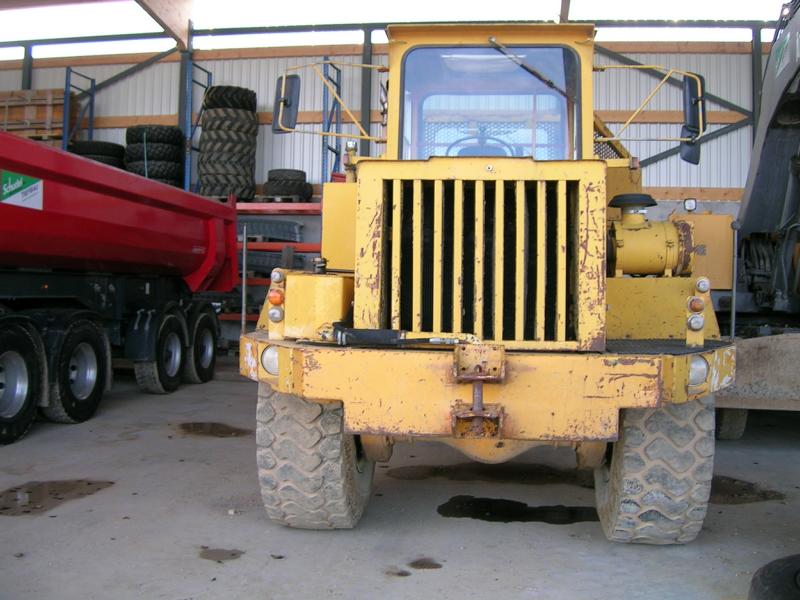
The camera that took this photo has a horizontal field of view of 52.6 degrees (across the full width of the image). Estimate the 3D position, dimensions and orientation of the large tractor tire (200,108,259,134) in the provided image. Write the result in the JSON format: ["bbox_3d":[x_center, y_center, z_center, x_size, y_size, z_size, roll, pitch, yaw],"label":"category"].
[{"bbox_3d":[-3.288,-3.370,15.600,1.070,0.400,1.070,1,0,10],"label":"large tractor tire"}]

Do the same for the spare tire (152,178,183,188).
[{"bbox_3d":[-4.835,-2.150,15.900,1.080,0.330,1.080,1,0,10],"label":"spare tire"}]

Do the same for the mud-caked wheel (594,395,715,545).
[{"bbox_3d":[1.450,0.705,4.800,0.515,1.440,1.440,1,0,8],"label":"mud-caked wheel"}]

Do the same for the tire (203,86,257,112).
[{"bbox_3d":[-3.288,-3.780,15.600,1.050,0.400,1.050,1,0,10],"label":"tire"}]

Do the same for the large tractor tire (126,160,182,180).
[{"bbox_3d":[-4.699,-2.420,15.500,1.050,0.345,1.050,1,1,9],"label":"large tractor tire"}]

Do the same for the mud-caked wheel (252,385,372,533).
[{"bbox_3d":[-0.495,0.680,5.050,0.520,1.470,1.480,1,1,3],"label":"mud-caked wheel"}]

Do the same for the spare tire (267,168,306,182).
[{"bbox_3d":[-2.099,-2.280,15.100,0.705,0.217,0.705,1,1,9],"label":"spare tire"}]

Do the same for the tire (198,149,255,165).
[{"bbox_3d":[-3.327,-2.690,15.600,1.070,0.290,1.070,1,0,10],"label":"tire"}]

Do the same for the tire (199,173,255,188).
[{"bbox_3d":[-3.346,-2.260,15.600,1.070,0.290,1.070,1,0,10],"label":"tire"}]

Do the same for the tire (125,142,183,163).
[{"bbox_3d":[-4.845,-2.820,15.900,1.090,0.330,1.090,1,0,10],"label":"tire"}]

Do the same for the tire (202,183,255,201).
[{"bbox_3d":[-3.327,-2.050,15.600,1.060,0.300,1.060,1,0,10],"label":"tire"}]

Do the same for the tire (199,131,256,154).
[{"bbox_3d":[-3.238,-2.904,15.300,1.065,0.410,1.065,1,1,9],"label":"tire"}]

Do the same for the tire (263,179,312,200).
[{"bbox_3d":[-2.080,-2.018,15.100,0.880,0.280,0.880,1,1,9],"label":"tire"}]

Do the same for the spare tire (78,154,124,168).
[{"bbox_3d":[-5.877,-2.620,15.700,1.030,0.260,1.030,1,1,9],"label":"spare tire"}]

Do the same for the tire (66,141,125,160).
[{"bbox_3d":[-5.885,-2.860,15.700,1.030,0.255,1.030,1,1,9],"label":"tire"}]

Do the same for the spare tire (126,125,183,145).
[{"bbox_3d":[-4.694,-3.075,15.500,1.050,0.345,1.050,1,1,9],"label":"spare tire"}]

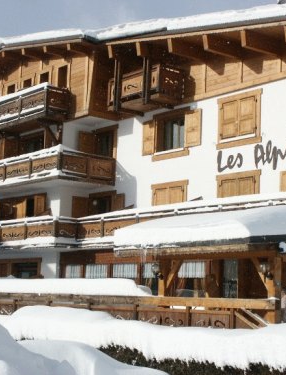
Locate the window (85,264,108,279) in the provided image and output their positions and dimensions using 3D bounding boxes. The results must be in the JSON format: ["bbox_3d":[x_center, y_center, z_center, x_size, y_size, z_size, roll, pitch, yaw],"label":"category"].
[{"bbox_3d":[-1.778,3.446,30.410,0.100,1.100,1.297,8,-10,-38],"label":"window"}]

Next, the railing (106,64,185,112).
[{"bbox_3d":[0.083,-3.594,29.934,1.141,1.103,2.992,8,-10,-38],"label":"railing"}]

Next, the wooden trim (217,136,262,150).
[{"bbox_3d":[3.115,-1.466,26.562,0.100,0.200,2.066,8,-10,-38],"label":"wooden trim"}]

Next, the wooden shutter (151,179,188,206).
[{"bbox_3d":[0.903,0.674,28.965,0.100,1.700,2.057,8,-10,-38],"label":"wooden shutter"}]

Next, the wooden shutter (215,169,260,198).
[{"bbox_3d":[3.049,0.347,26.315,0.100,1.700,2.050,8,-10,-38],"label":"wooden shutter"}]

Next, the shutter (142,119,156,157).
[{"bbox_3d":[0.172,-1.867,30.350,0.060,1.337,0.729,8,-10,-38],"label":"shutter"}]

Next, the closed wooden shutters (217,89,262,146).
[{"bbox_3d":[3.145,-2.241,26.699,0.120,1.660,2.050,8,-10,-38],"label":"closed wooden shutters"}]

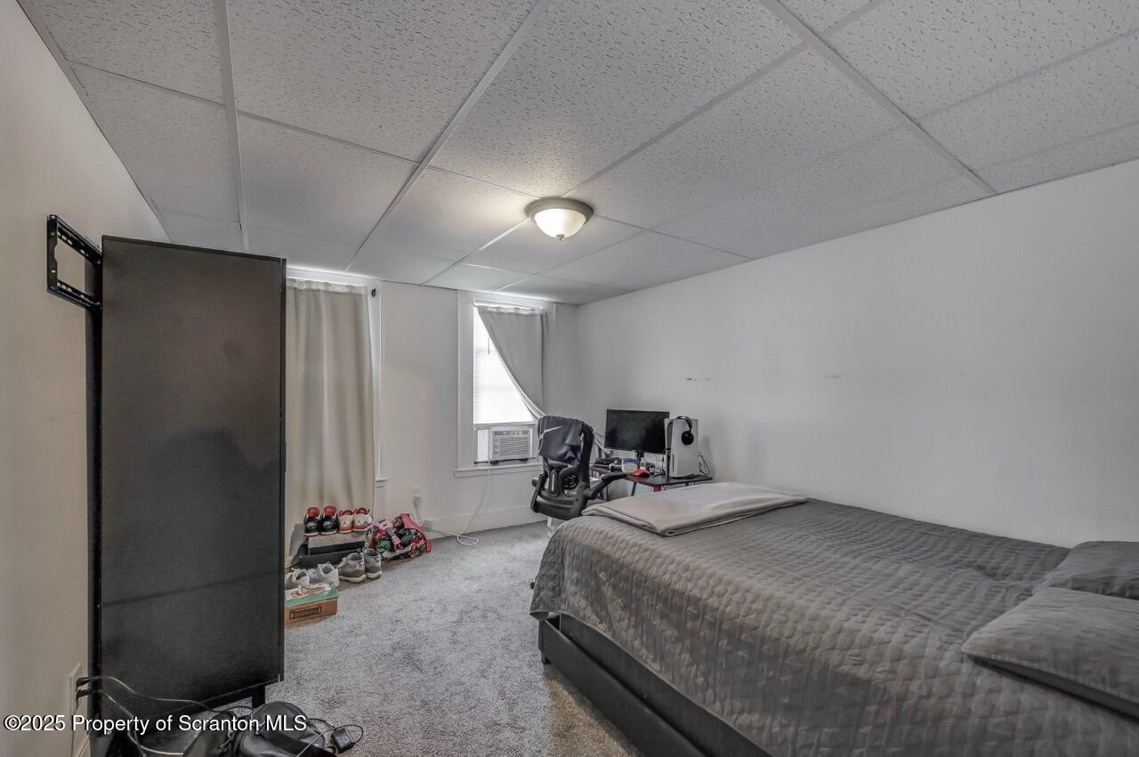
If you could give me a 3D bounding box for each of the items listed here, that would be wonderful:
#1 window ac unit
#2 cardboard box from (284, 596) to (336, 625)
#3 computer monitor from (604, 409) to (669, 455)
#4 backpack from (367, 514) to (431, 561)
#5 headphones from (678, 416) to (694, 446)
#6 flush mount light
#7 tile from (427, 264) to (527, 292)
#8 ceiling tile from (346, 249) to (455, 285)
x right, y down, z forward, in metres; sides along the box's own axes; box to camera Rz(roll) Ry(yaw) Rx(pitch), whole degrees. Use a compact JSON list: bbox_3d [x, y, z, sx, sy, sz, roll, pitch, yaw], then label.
[{"bbox_3d":[-0.658,0.657,4.475,0.420,0.300,0.350,1,-1,-35],"label":"window ac unit"},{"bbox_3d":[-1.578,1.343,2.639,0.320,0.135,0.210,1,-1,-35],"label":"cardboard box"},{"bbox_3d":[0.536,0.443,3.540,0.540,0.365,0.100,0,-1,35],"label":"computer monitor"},{"bbox_3d":[-1.380,1.278,3.587,0.450,0.300,0.250,1,-1,-35],"label":"backpack"},{"bbox_3d":[0.792,0.370,3.155,0.100,0.195,0.170,1,-1,-35],"label":"headphones"},{"bbox_3d":[-0.045,-0.759,2.172,0.330,0.155,0.330,0,-1,0],"label":"flush mount light"},{"bbox_3d":[-0.776,-0.822,3.658,0.610,0.020,0.914,1,-1,-35],"label":"tile"},{"bbox_3d":[-1.282,-0.831,3.308,0.610,0.020,0.914,1,-1,-35],"label":"ceiling tile"}]

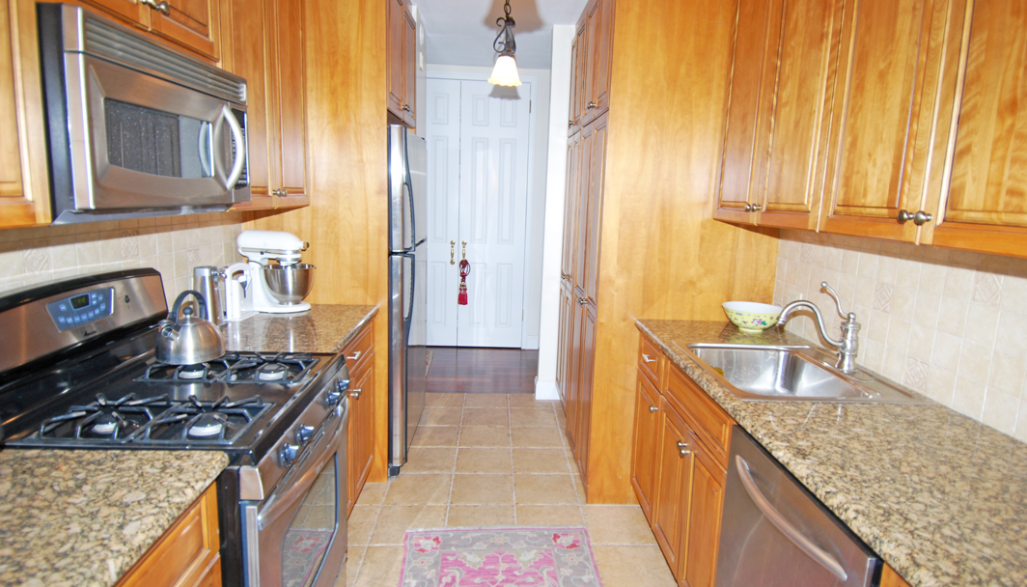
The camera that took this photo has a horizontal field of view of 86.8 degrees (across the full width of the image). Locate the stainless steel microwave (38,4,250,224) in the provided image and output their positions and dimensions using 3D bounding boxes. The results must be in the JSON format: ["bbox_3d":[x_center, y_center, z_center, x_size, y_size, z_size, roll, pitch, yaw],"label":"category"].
[{"bbox_3d":[-1.030,-0.399,1.362,0.430,0.410,0.735,1,10,-2],"label":"stainless steel microwave"}]

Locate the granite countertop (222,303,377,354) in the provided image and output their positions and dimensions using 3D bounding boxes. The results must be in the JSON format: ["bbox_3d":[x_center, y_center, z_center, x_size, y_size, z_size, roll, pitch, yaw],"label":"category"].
[{"bbox_3d":[-0.968,0.143,2.240,0.645,0.040,0.795,1,10,-2],"label":"granite countertop"}]

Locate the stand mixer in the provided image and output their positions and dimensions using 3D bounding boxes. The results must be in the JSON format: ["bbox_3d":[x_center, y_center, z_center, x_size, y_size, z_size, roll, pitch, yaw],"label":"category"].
[{"bbox_3d":[-1.075,-0.106,2.468,0.355,0.362,0.240,3,10,4],"label":"stand mixer"}]

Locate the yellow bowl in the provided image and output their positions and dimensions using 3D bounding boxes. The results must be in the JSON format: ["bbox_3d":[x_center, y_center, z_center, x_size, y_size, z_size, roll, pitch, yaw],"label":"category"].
[{"bbox_3d":[1.046,0.112,2.375,0.257,0.100,0.257,2,10,0],"label":"yellow bowl"}]

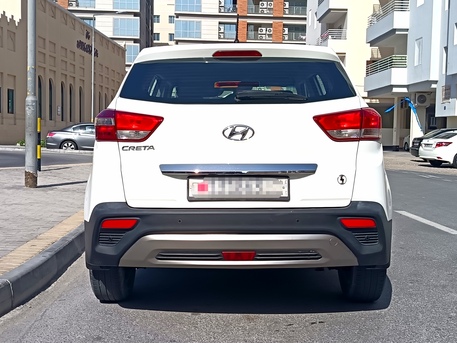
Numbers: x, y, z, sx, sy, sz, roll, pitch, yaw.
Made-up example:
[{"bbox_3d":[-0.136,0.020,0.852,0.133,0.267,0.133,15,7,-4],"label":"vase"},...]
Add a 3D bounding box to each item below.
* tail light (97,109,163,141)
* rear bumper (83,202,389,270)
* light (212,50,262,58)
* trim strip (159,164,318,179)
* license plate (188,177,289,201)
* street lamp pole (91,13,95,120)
[{"bbox_3d":[-0.540,-0.248,3.460,0.415,0.185,0.310,0,3,1],"label":"tail light"},{"bbox_3d":[0.056,0.314,3.430,1.750,0.350,0.480,0,3,1],"label":"rear bumper"},{"bbox_3d":[0.051,-0.645,3.500,0.270,0.042,0.050,0,3,1],"label":"light"},{"bbox_3d":[0.054,0.000,3.260,0.810,0.072,0.065,0,3,1],"label":"trim strip"},{"bbox_3d":[0.053,0.091,3.280,0.525,0.127,0.022,0,3,1],"label":"license plate"},{"bbox_3d":[-8.400,-5.550,39.500,0.160,8.400,0.160,1,3,0],"label":"street lamp pole"}]

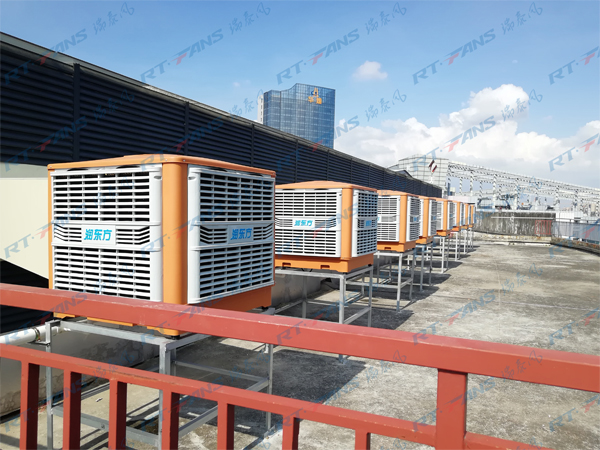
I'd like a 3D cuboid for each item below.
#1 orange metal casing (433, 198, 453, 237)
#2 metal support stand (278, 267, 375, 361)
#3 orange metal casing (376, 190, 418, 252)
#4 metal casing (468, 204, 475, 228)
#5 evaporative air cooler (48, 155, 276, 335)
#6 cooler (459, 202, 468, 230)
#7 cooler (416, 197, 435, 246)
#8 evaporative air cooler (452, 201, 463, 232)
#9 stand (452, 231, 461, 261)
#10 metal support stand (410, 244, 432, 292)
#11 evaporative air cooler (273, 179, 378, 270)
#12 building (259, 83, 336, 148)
[{"bbox_3d":[3.592,-0.227,12.896,1.030,1.018,1.030,2,2,25],"label":"orange metal casing"},{"bbox_3d":[0.271,0.988,5.723,0.938,0.926,1.081,2,2,25],"label":"metal support stand"},{"bbox_3d":[1.420,-0.091,8.034,1.060,1.010,1.060,1,2,25],"label":"orange metal casing"},{"bbox_3d":[7.231,-0.463,20.881,1.030,1.018,1.030,2,2,25],"label":"metal casing"},{"bbox_3d":[-0.850,0.057,3.069,1.060,1.010,1.060,1,2,26],"label":"evaporative air cooler"},{"bbox_3d":[6.091,-0.388,18.350,1.030,1.018,1.030,2,2,24],"label":"cooler"},{"bbox_3d":[2.294,-0.129,9.973,1.060,1.010,1.060,1,2,25],"label":"cooler"},{"bbox_3d":[4.840,-0.313,15.511,1.060,1.010,1.060,1,2,25],"label":"evaporative air cooler"},{"bbox_3d":[5.175,0.743,16.744,1.020,0.980,1.080,2,2,25],"label":"stand"},{"bbox_3d":[2.314,0.856,10.192,0.938,0.926,1.081,2,2,25],"label":"metal support stand"},{"bbox_3d":[0.281,-0.014,5.621,1.060,1.010,1.060,1,2,25],"label":"evaporative air cooler"},{"bbox_3d":[-2.000,-36.300,283.700,46.000,88.000,22.000,0,2,-30],"label":"building"}]

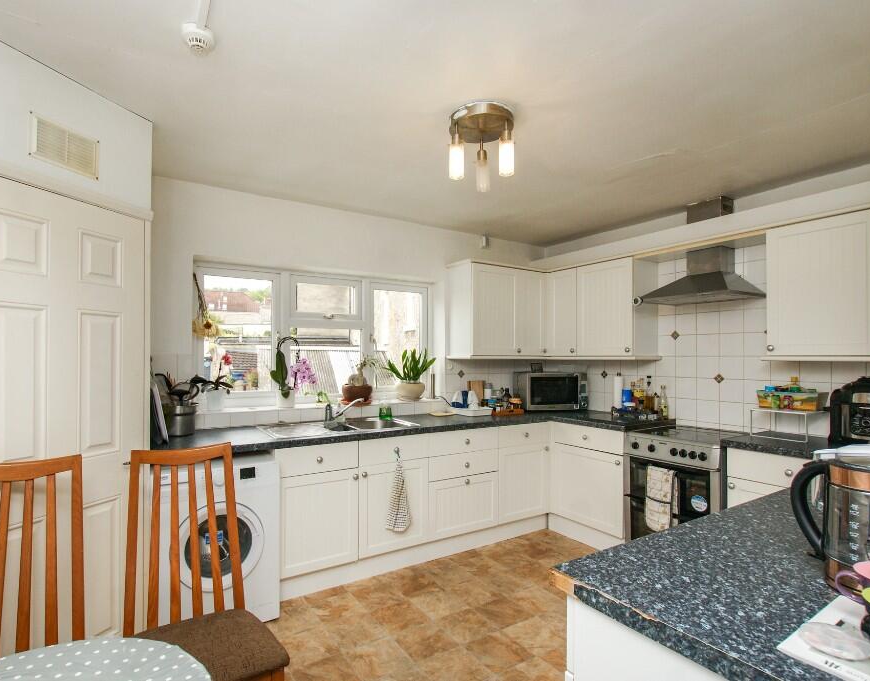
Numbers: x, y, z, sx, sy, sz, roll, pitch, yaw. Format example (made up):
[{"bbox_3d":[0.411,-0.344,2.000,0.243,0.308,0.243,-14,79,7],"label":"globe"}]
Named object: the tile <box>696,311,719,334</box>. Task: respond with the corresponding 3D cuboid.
[{"bbox_3d":[1.881,-0.119,2.942,0.010,0.150,0.150,1,-1,-30],"label":"tile"}]

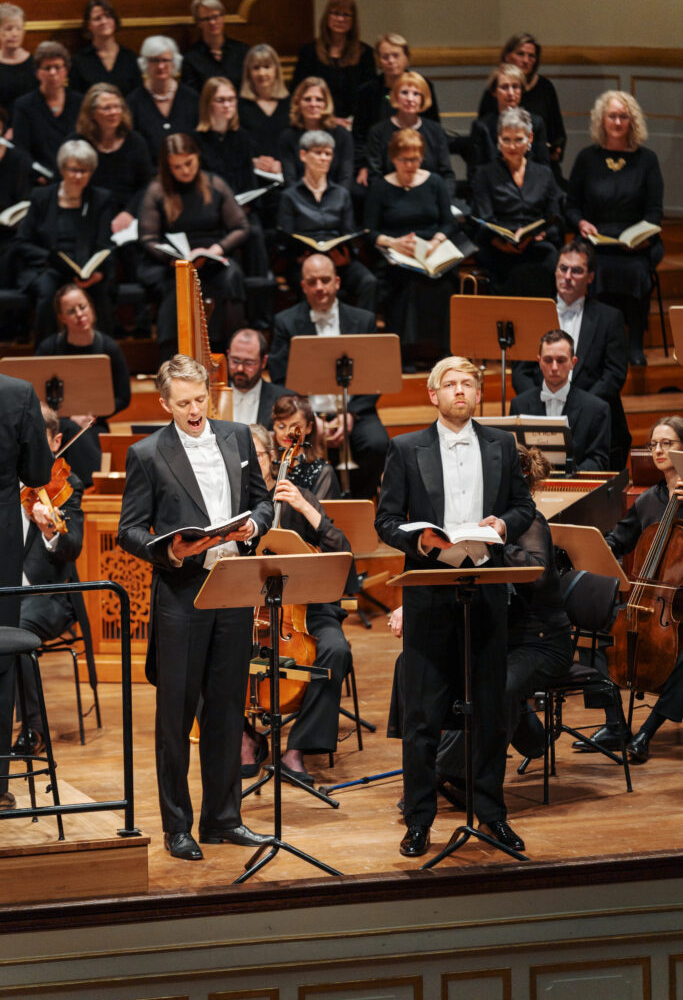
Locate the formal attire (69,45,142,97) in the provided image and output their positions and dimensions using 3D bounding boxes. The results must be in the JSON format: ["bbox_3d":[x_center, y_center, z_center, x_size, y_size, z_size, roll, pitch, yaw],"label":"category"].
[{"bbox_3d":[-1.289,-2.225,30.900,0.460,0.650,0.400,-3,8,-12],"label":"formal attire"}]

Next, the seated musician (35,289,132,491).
[{"bbox_3d":[-1.234,-0.384,26.687,0.520,1.240,0.720,0,8,2],"label":"seated musician"}]

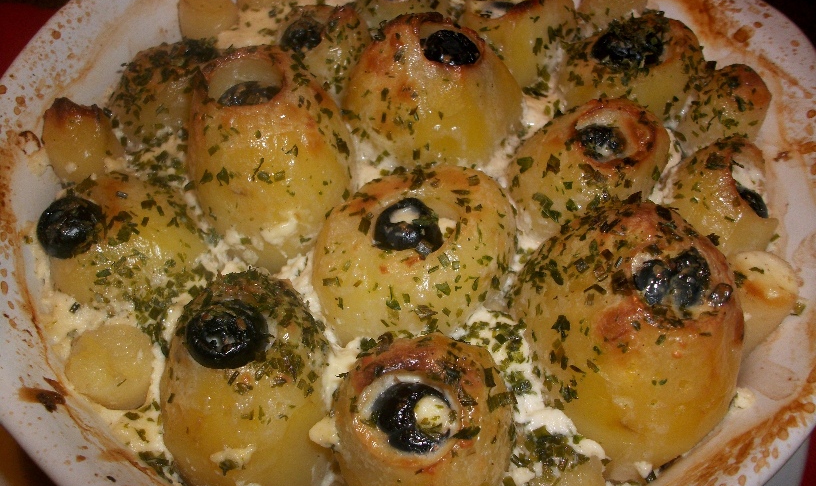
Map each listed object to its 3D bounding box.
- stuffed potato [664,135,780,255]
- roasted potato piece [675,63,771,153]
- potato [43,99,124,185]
[{"bbox_3d":[0.128,-0.019,0.301,0.043,0.048,0.043,13,50,-15],"label":"stuffed potato"},{"bbox_3d":[0.129,-0.054,0.302,0.033,0.040,0.033,-4,55,0],"label":"roasted potato piece"},{"bbox_3d":[-0.129,-0.040,0.290,0.029,0.037,0.029,0,52,0],"label":"potato"}]

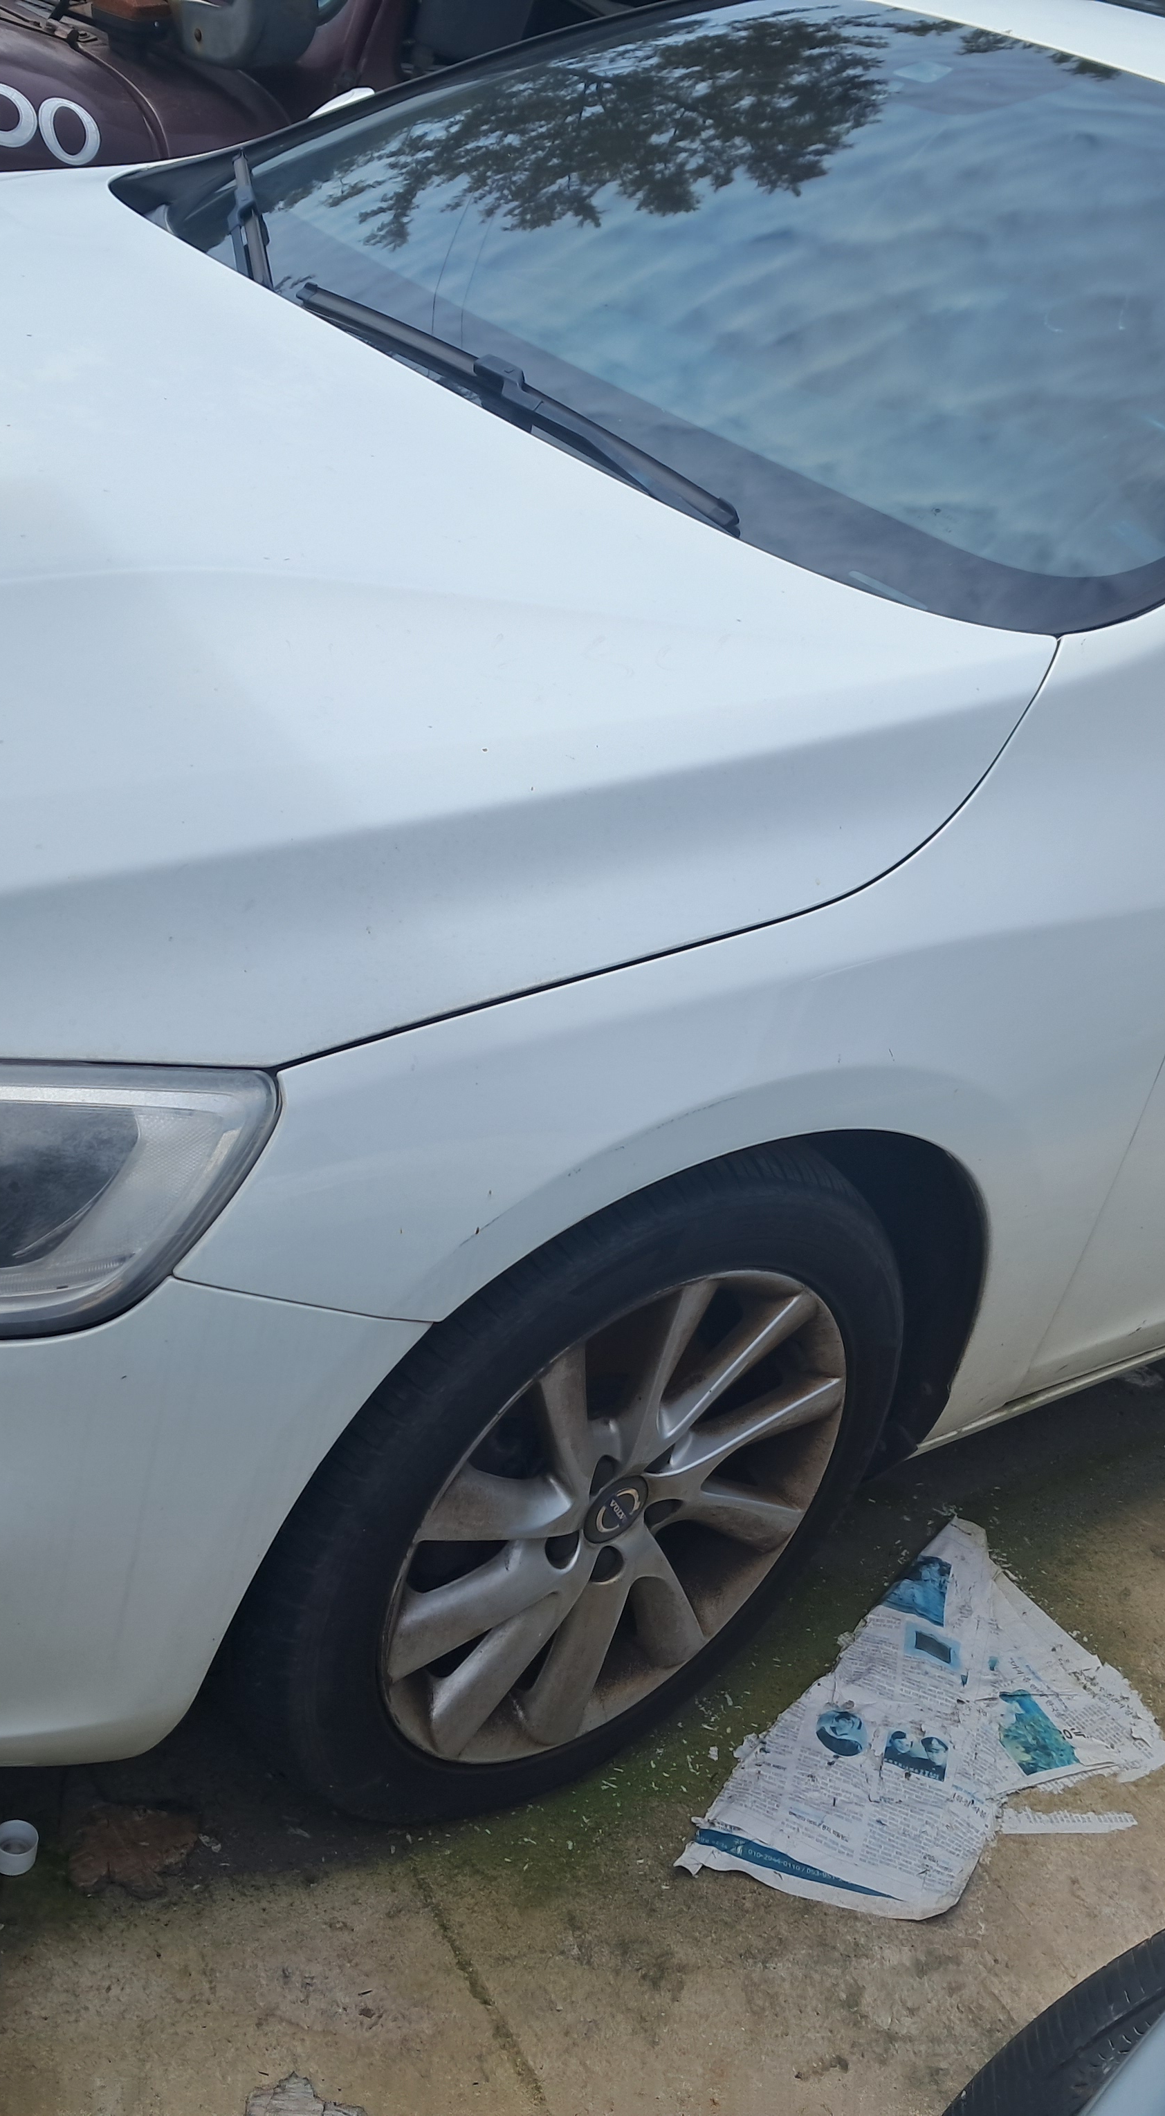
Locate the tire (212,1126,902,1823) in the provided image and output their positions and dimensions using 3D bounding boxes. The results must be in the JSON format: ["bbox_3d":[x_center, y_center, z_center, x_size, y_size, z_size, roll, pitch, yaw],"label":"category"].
[{"bbox_3d":[-0.025,0.323,1.815,0.645,0.640,0.230,-11,35,-39],"label":"tire"}]

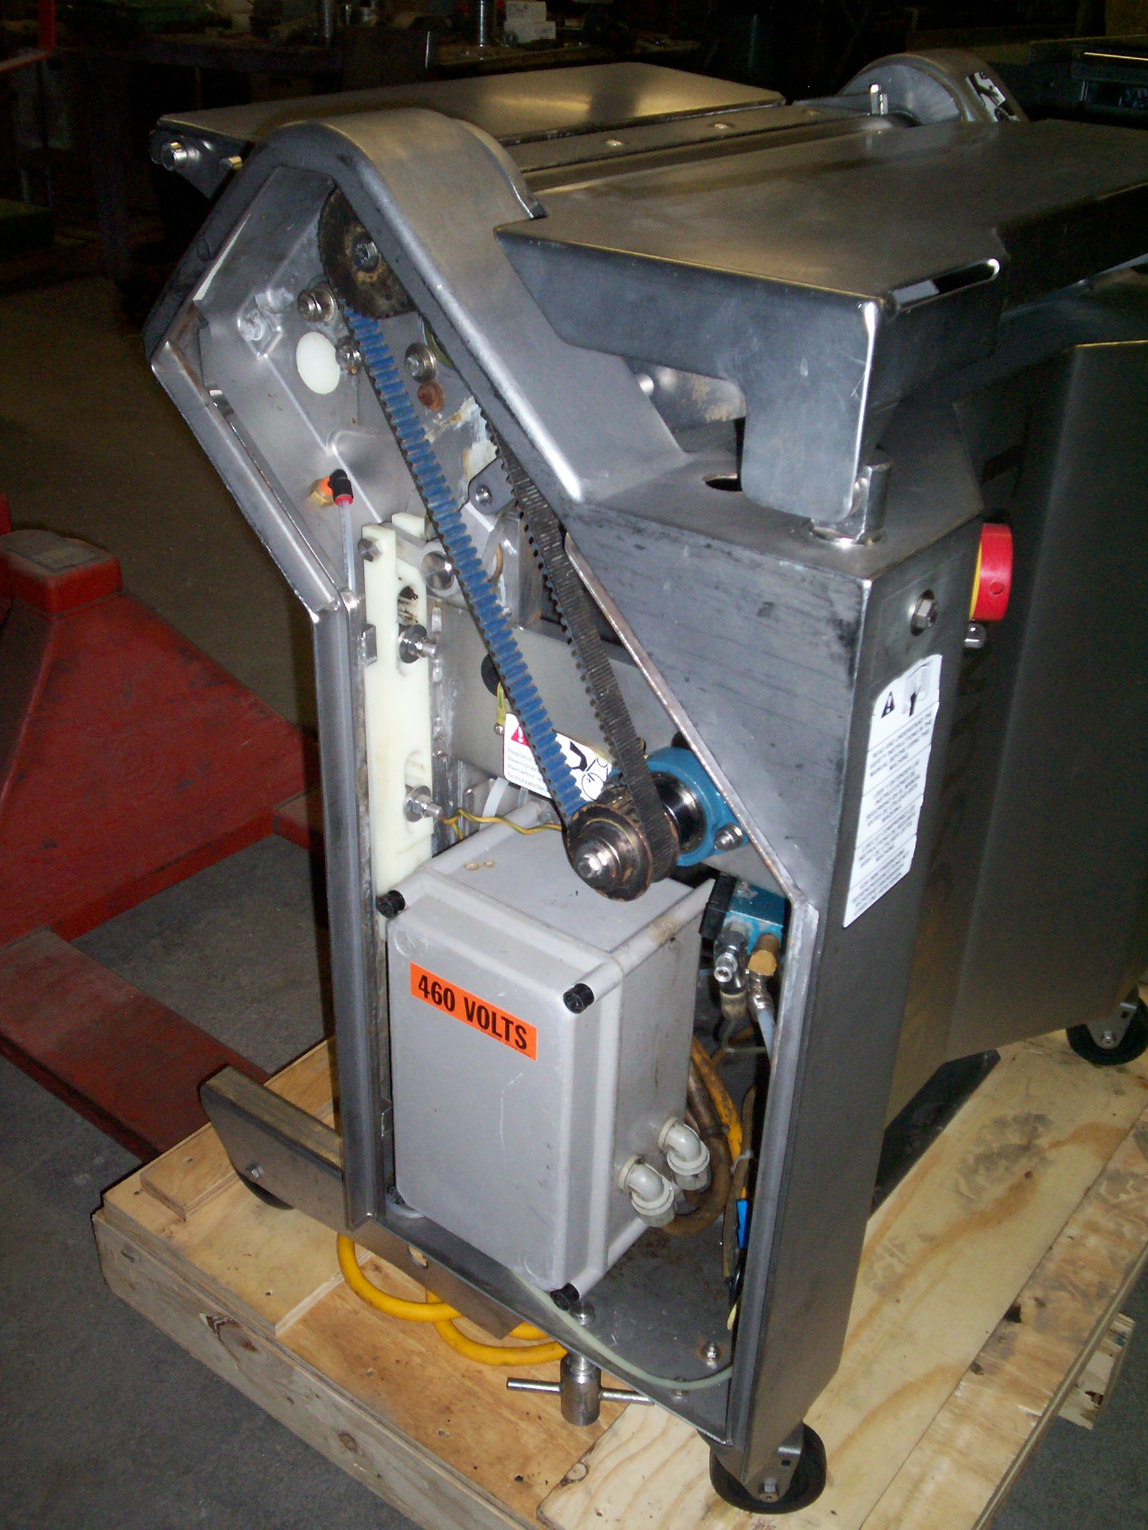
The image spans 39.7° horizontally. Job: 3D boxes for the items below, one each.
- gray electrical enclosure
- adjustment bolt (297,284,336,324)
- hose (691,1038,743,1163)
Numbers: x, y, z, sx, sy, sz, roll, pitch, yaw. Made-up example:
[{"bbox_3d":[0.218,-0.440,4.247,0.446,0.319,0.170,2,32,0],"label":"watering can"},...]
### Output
[{"bbox_3d":[-0.019,0.213,1.187,0.181,0.288,0.166,22,36,31],"label":"gray electrical enclosure"},{"bbox_3d":[-0.166,-0.297,1.025,0.024,0.024,0.018,22,36,31],"label":"adjustment bolt"},{"bbox_3d":[0.108,0.252,1.201,0.048,0.095,0.035,22,35,31],"label":"hose"}]

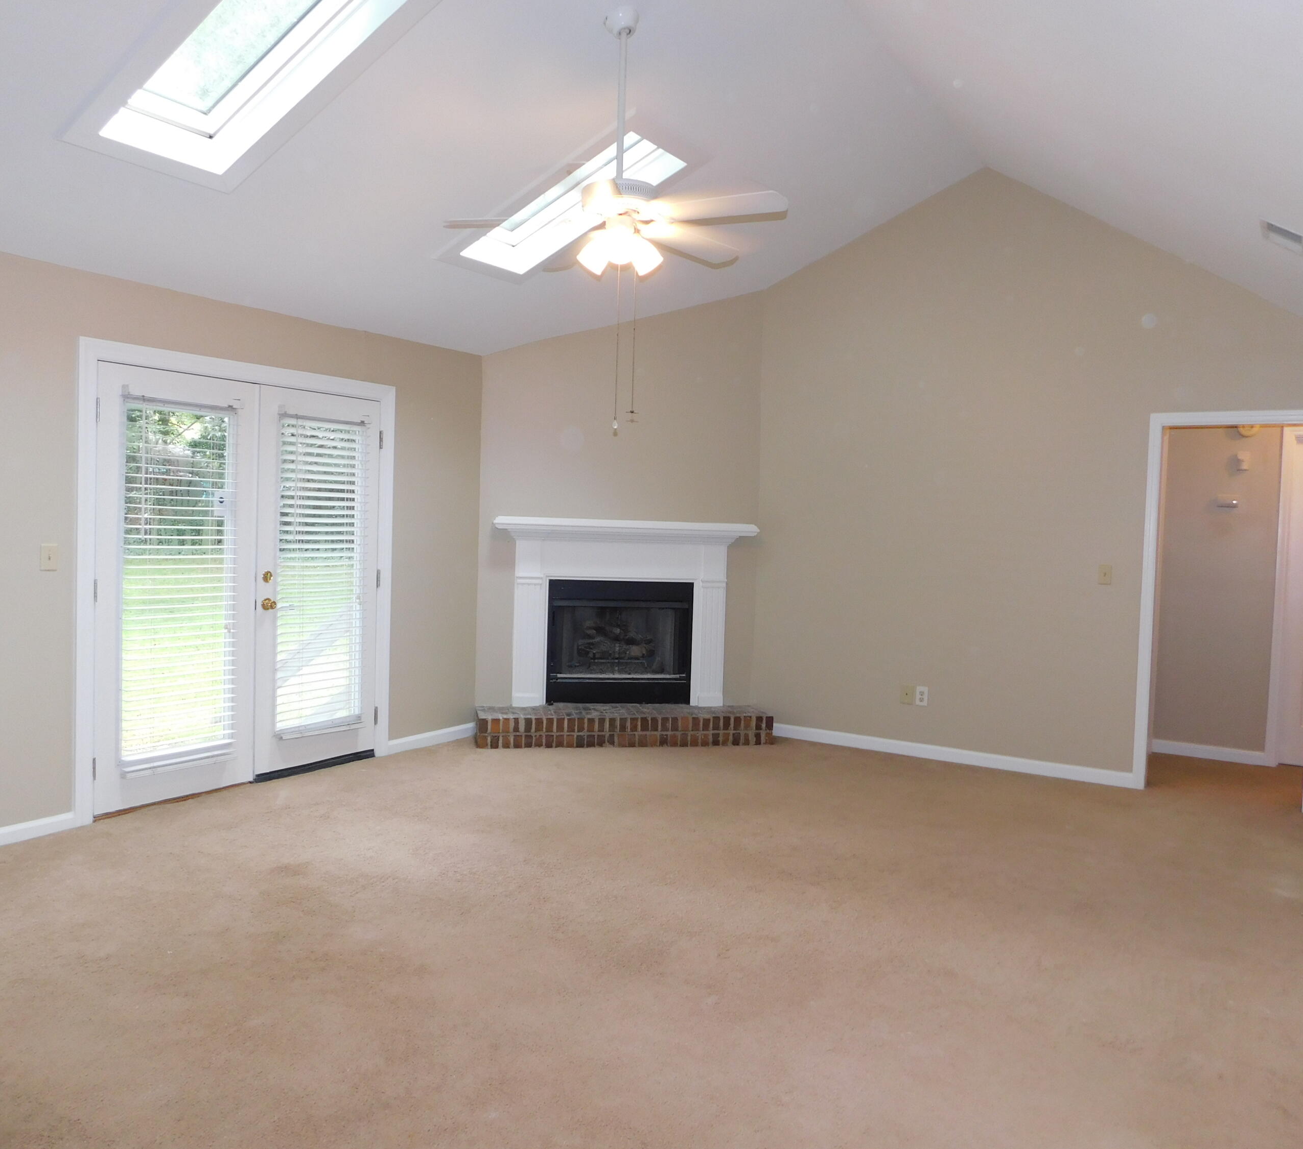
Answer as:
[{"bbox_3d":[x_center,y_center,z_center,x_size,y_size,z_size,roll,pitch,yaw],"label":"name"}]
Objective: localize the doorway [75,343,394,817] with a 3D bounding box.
[{"bbox_3d":[-2.034,0.053,5.207,0.050,2.036,1.617,3,3,33],"label":"doorway"}]

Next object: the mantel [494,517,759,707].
[{"bbox_3d":[-0.165,0.264,6.703,1.751,1.240,0.180,1,3,-12],"label":"mantel"}]

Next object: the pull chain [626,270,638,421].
[{"bbox_3d":[-0.070,-0.900,3.950,0.035,0.602,0.030,2,3,-1],"label":"pull chain"}]

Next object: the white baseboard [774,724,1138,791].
[{"bbox_3d":[1.783,1.108,6.306,2.257,0.082,0.016,3,3,33],"label":"white baseboard"}]

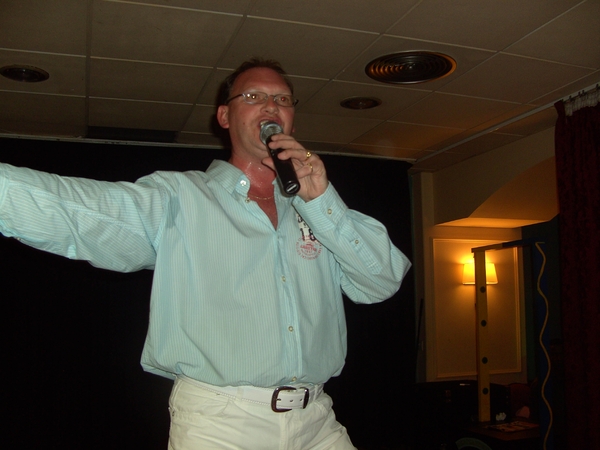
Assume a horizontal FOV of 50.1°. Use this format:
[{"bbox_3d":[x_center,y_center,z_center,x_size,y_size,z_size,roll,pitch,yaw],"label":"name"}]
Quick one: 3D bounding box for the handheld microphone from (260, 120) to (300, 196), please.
[{"bbox_3d":[-0.042,-0.146,1.363,0.051,0.207,0.051,-20,-41,0],"label":"handheld microphone"}]

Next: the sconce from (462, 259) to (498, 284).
[{"bbox_3d":[1.592,0.420,5.550,0.320,0.190,0.150,2,-8,-18],"label":"sconce"}]

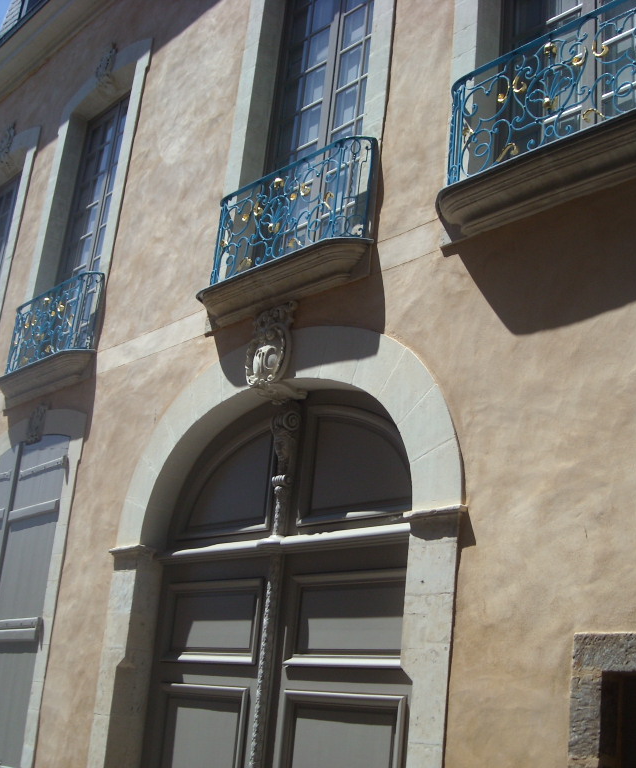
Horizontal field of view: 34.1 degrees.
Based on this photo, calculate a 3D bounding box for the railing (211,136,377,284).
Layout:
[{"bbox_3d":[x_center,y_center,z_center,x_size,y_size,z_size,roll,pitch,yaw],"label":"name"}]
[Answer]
[{"bbox_3d":[-0.280,-1.181,7.544,0.210,0.787,1.759,21,-24,-38],"label":"railing"}]

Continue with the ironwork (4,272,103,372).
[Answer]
[{"bbox_3d":[-2.644,-0.526,10.102,0.210,0.778,1.733,21,-24,-38],"label":"ironwork"}]

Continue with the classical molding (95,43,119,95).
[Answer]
[{"bbox_3d":[-2.257,-3.441,11.222,0.210,0.568,0.269,21,-24,-38],"label":"classical molding"}]

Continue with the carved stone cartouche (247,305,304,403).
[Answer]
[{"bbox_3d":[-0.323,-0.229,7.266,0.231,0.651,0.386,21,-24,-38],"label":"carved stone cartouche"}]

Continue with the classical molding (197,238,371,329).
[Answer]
[{"bbox_3d":[-0.334,-0.700,7.375,0.223,0.261,1.801,21,-24,-38],"label":"classical molding"}]

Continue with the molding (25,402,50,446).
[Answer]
[{"bbox_3d":[-2.690,0.378,9.825,0.105,0.442,0.269,21,-24,-38],"label":"molding"}]

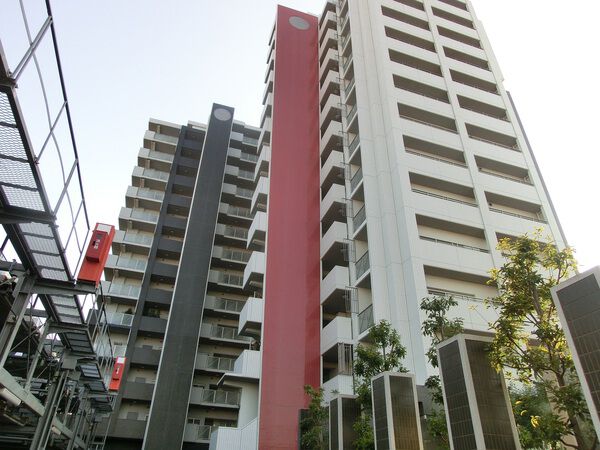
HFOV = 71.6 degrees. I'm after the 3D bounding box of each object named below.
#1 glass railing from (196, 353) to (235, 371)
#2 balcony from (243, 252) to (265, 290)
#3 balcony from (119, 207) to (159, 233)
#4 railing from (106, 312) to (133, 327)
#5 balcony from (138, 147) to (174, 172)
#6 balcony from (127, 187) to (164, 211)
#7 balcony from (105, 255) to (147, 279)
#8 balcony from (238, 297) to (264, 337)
[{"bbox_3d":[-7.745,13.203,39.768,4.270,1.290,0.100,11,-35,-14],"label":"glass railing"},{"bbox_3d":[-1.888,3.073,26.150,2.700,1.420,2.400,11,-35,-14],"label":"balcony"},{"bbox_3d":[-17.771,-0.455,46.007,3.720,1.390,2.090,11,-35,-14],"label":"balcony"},{"bbox_3d":[-17.031,8.828,38.966,2.650,1.140,0.100,11,-35,-14],"label":"railing"},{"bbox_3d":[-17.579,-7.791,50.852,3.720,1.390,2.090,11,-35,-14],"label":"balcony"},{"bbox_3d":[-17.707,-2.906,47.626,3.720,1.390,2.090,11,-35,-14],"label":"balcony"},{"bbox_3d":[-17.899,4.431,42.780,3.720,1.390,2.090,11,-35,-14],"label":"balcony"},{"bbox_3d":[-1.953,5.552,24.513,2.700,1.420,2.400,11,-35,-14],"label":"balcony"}]

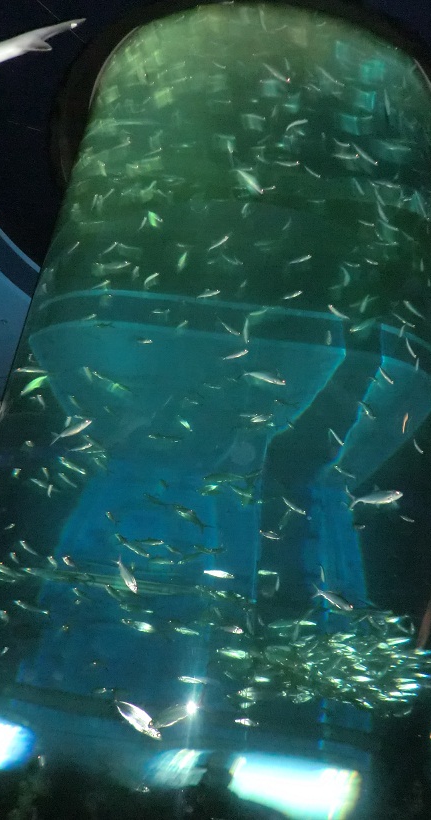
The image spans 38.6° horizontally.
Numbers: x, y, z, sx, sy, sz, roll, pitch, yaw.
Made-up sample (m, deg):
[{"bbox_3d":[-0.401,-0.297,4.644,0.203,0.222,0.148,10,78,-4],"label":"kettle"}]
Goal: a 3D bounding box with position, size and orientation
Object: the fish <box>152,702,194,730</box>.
[{"bbox_3d":[-0.151,1.109,2.236,0.188,0.057,0.025,-15,-15,-22],"label":"fish"}]

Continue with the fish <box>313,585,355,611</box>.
[{"bbox_3d":[0.494,0.790,2.587,0.184,0.053,0.024,27,-22,7],"label":"fish"}]

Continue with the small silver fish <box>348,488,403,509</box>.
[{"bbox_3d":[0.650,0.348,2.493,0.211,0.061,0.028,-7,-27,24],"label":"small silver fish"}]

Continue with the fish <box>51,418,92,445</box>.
[{"bbox_3d":[-0.610,0.087,2.608,0.201,0.058,0.026,-28,-31,8],"label":"fish"}]

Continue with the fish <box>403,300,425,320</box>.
[{"bbox_3d":[1.094,-0.542,3.387,0.172,0.050,0.022,38,-31,-12],"label":"fish"}]

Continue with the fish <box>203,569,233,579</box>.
[{"bbox_3d":[0.012,0.776,2.898,0.161,0.047,0.021,11,-22,3],"label":"fish"}]

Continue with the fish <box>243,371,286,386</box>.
[{"bbox_3d":[0.218,-0.130,2.708,0.202,0.059,0.026,15,-24,-11],"label":"fish"}]

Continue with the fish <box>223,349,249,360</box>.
[{"bbox_3d":[0.113,-0.320,3.483,0.168,0.049,0.022,-19,-32,24],"label":"fish"}]

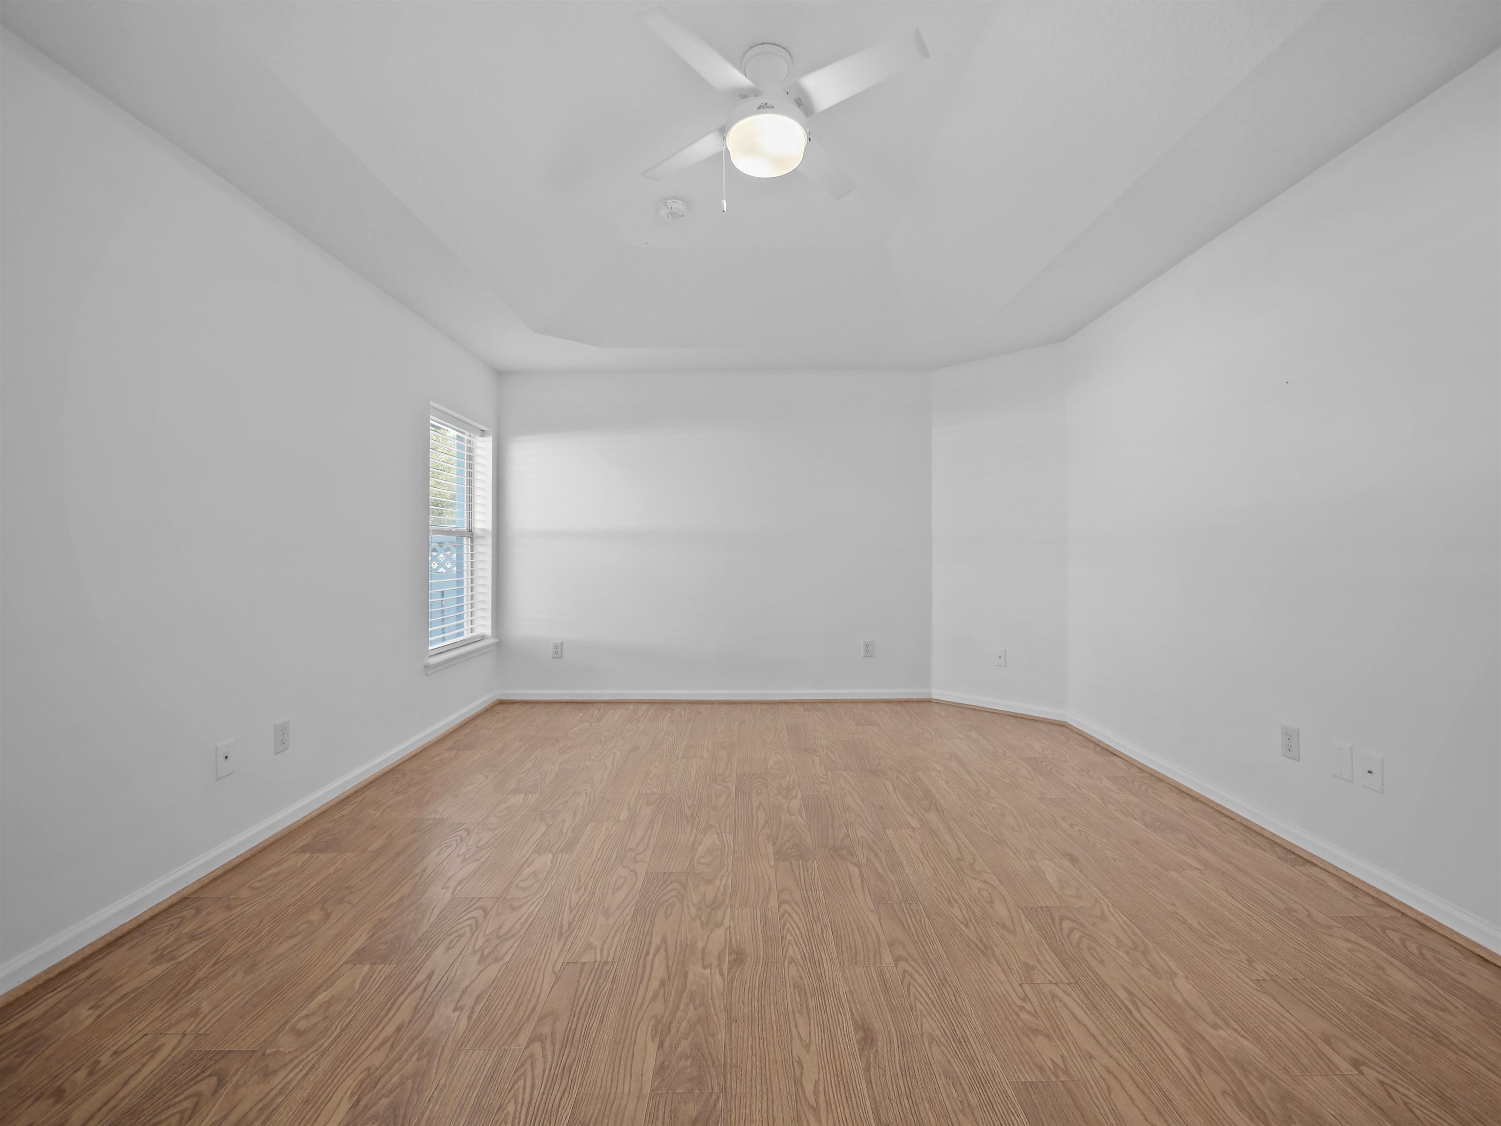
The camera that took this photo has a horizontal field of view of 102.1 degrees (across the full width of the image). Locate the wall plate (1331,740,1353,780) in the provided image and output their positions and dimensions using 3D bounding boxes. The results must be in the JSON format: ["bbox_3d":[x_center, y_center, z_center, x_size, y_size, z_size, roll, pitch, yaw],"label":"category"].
[{"bbox_3d":[1.985,0.662,2.036,0.007,0.122,0.076,0,0,0],"label":"wall plate"}]

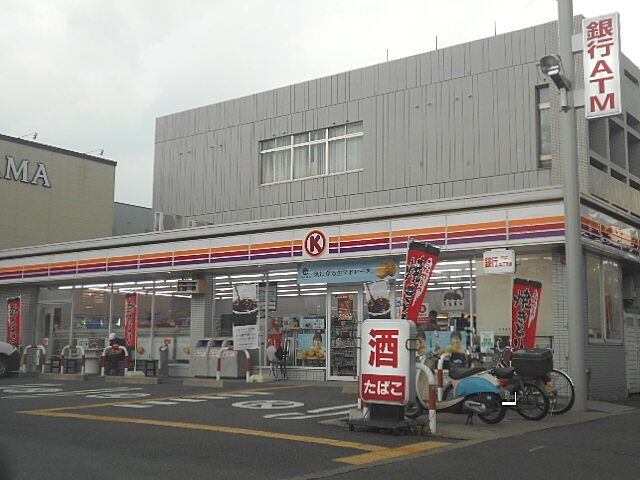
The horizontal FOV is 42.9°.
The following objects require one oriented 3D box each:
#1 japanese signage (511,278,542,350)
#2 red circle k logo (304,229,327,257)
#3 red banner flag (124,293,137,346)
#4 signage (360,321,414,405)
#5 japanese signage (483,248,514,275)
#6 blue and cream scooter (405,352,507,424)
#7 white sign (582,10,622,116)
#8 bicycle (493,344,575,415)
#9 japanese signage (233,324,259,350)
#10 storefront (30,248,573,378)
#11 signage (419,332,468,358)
[{"bbox_3d":[3.478,1.305,13.700,0.490,1.320,0.040,-5,-10,36],"label":"japanese signage"},{"bbox_3d":[-0.092,0.079,17.401,0.580,0.580,0.080,-5,-10,36],"label":"red circle k logo"},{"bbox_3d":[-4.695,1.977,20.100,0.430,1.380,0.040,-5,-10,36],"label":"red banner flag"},{"bbox_3d":[0.779,1.393,9.250,0.590,0.980,0.200,-4,-9,29],"label":"signage"},{"bbox_3d":[3.319,0.416,15.044,0.600,0.450,0.130,-5,-10,36],"label":"japanese signage"},{"bbox_3d":[1.816,1.979,11.146,1.660,1.000,0.640,-5,-10,35],"label":"blue and cream scooter"},{"bbox_3d":[4.888,-3.025,14.100,0.600,1.800,0.160,-5,-10,36],"label":"white sign"},{"bbox_3d":[2.870,2.130,12.171,0.660,1.080,1.800,6,-10,-34],"label":"bicycle"},{"bbox_3d":[-1.606,2.121,17.700,0.700,0.540,0.030,-5,-10,36],"label":"japanese signage"},{"bbox_3d":[-2.101,2.150,20.408,16.800,2.580,0.400,-5,-10,36],"label":"storefront"},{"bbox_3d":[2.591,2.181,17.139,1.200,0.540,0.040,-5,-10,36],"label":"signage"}]

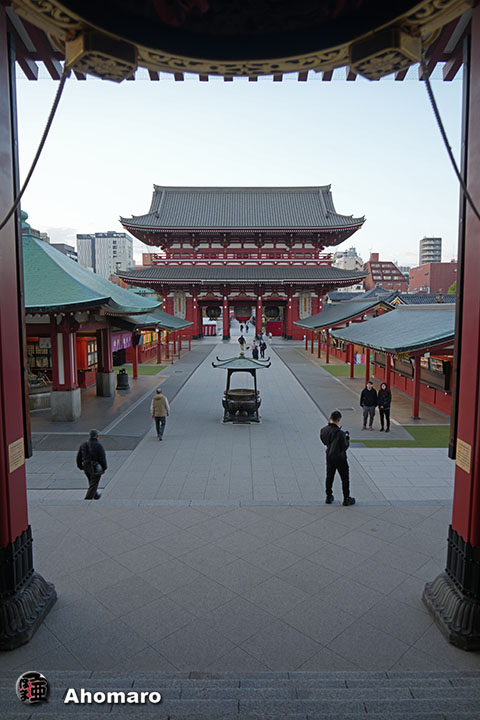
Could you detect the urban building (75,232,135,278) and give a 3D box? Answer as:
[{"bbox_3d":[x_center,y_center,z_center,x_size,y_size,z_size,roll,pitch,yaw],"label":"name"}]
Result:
[{"bbox_3d":[-81.139,-50.052,286.372,28.000,49.000,22.000,0,6,-3],"label":"urban building"}]

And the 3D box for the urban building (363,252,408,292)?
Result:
[{"bbox_3d":[74.903,-37.777,245.417,19.000,33.000,18.000,0,6,0],"label":"urban building"}]

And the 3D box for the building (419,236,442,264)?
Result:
[{"bbox_3d":[105.357,-45.055,264.771,10.500,43.500,11.000,0,6,0],"label":"building"}]

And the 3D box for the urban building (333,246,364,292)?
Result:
[{"bbox_3d":[51.399,-36.132,229.502,15.500,33.000,15.000,0,6,0],"label":"urban building"}]

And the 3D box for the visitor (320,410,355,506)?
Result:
[{"bbox_3d":[1.753,1.757,8.677,0.580,1.720,0.480,4,7,35],"label":"visitor"}]

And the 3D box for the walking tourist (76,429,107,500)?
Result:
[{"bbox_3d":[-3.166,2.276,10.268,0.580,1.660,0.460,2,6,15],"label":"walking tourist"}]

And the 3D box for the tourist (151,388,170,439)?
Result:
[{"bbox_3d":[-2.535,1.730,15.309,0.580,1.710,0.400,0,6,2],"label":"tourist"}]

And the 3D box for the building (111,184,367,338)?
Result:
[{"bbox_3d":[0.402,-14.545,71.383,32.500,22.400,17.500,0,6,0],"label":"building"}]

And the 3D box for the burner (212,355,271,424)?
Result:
[{"bbox_3d":[0.069,0.984,18.298,2.100,2.580,2.100,0,6,0],"label":"burner"}]

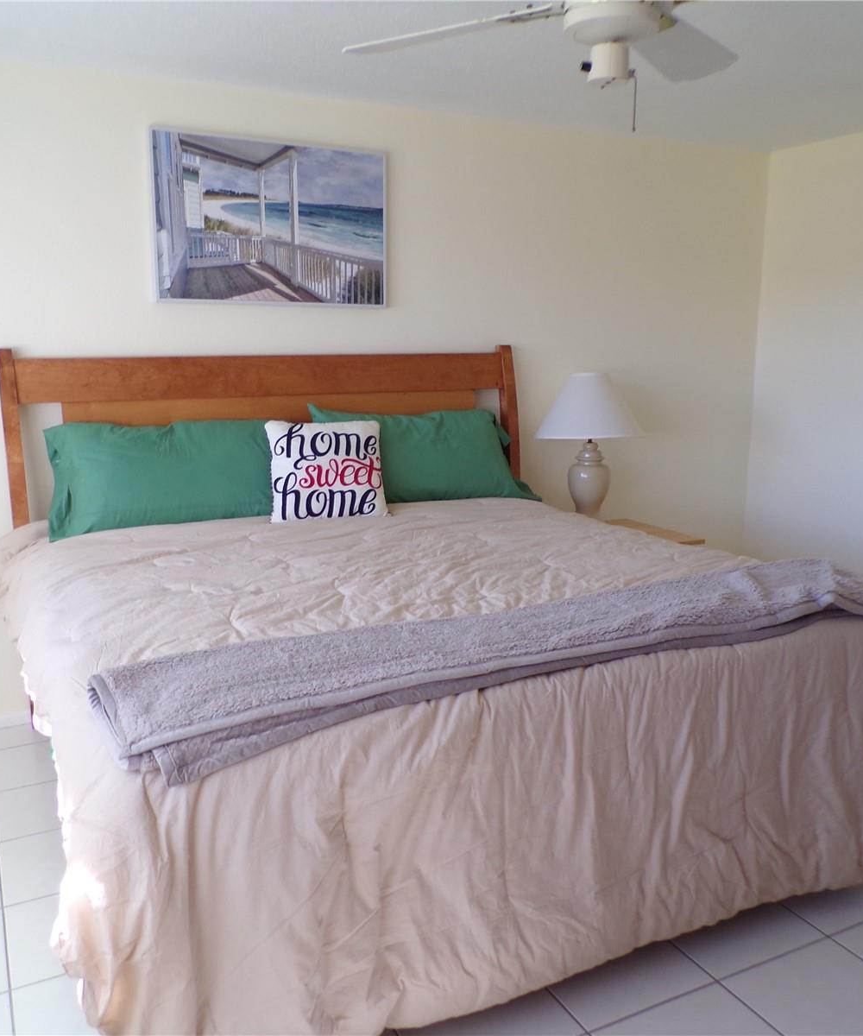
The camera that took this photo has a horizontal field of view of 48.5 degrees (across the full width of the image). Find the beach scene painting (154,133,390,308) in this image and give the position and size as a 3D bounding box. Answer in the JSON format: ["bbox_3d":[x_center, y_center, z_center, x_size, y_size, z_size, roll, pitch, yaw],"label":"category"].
[{"bbox_3d":[-0.590,-1.108,3.617,0.900,0.595,0.030,-6,12,-26],"label":"beach scene painting"}]

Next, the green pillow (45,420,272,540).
[{"bbox_3d":[-0.864,-0.174,3.358,0.870,0.400,0.170,-6,-16,-26],"label":"green pillow"}]

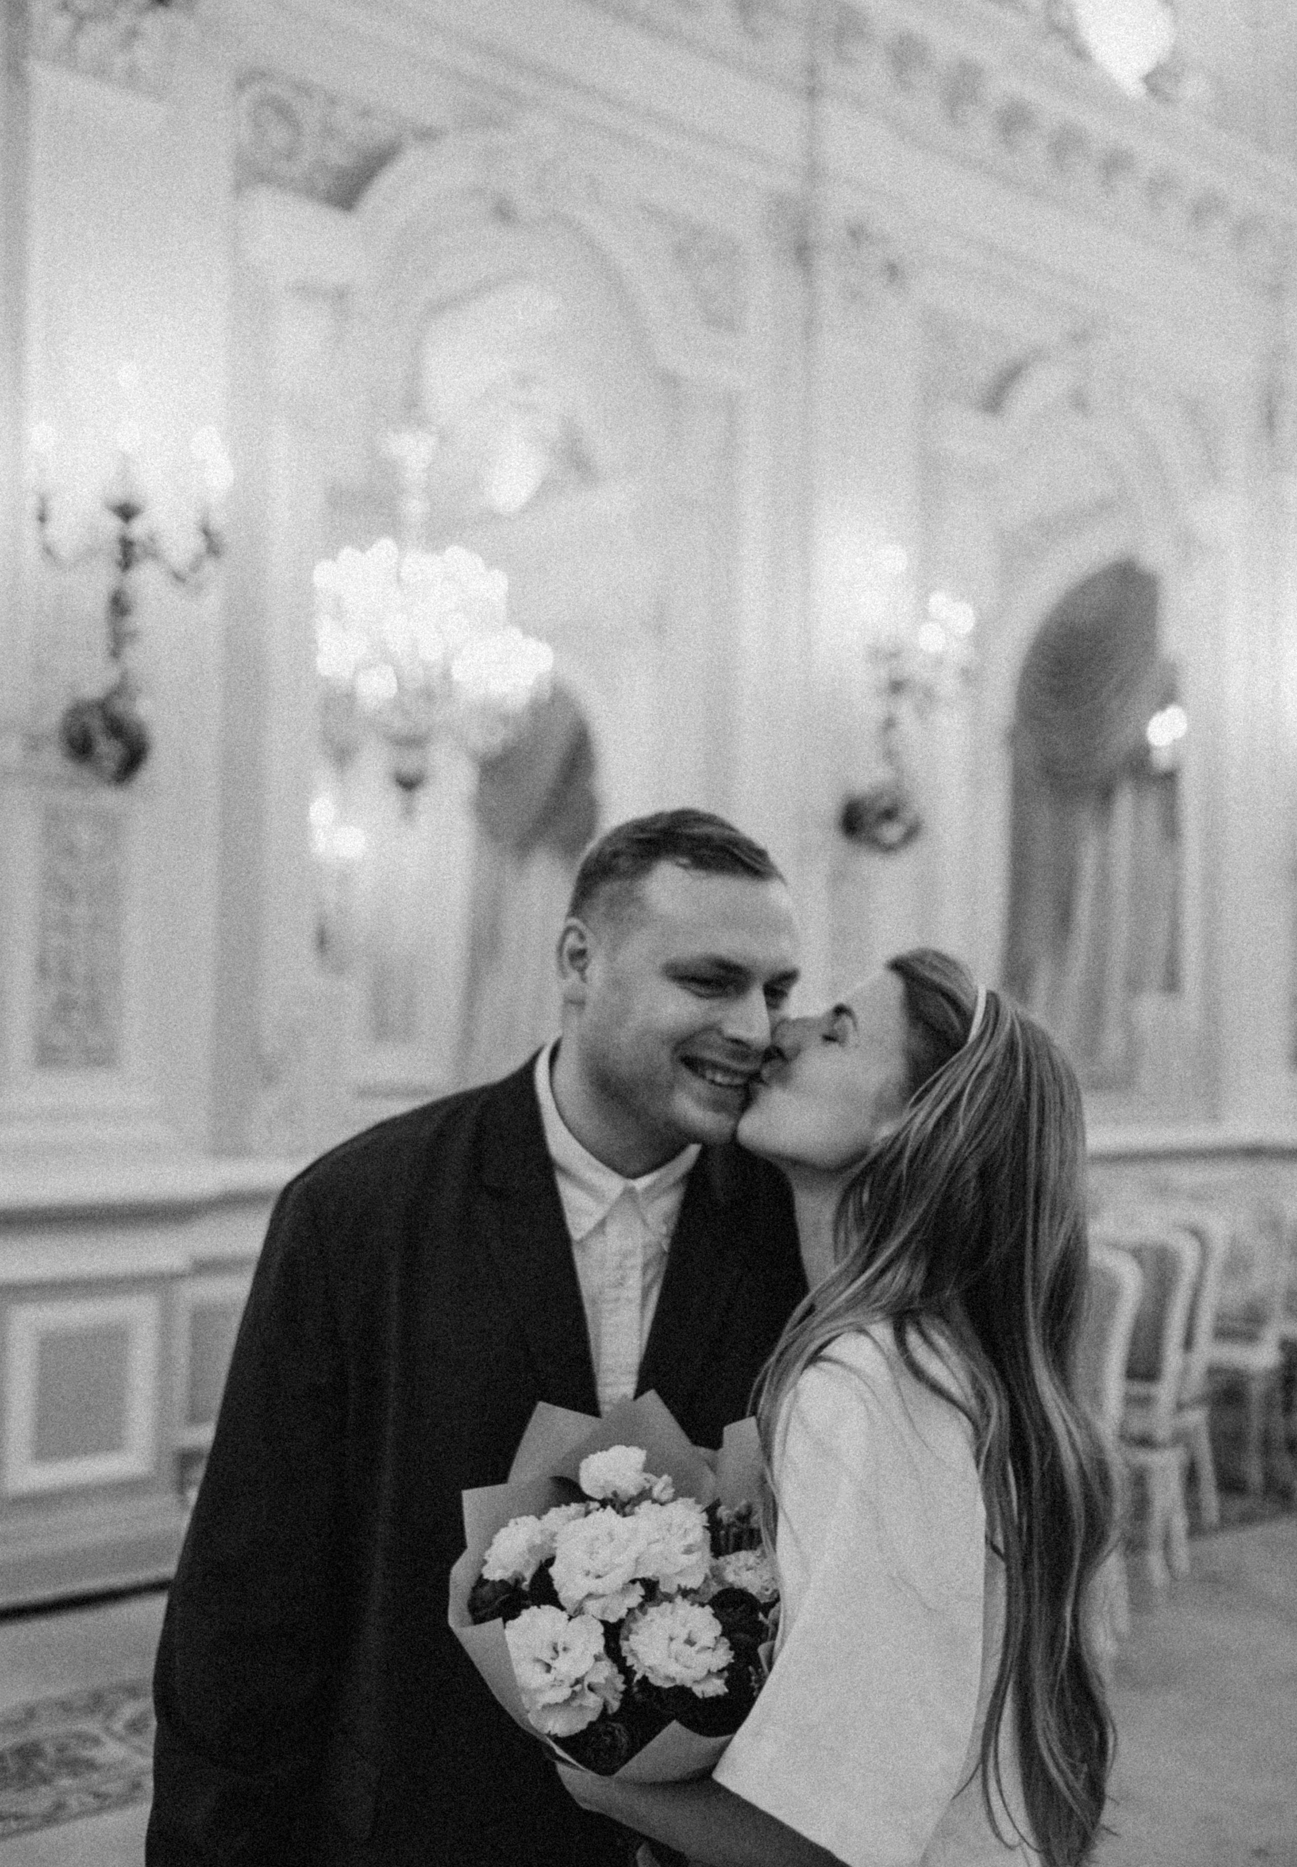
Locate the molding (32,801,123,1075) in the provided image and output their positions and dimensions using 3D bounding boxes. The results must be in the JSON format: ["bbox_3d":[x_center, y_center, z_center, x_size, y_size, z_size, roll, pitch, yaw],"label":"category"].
[{"bbox_3d":[-1.646,0.008,5.488,0.252,0.778,0.050,4,-4,-40],"label":"molding"}]

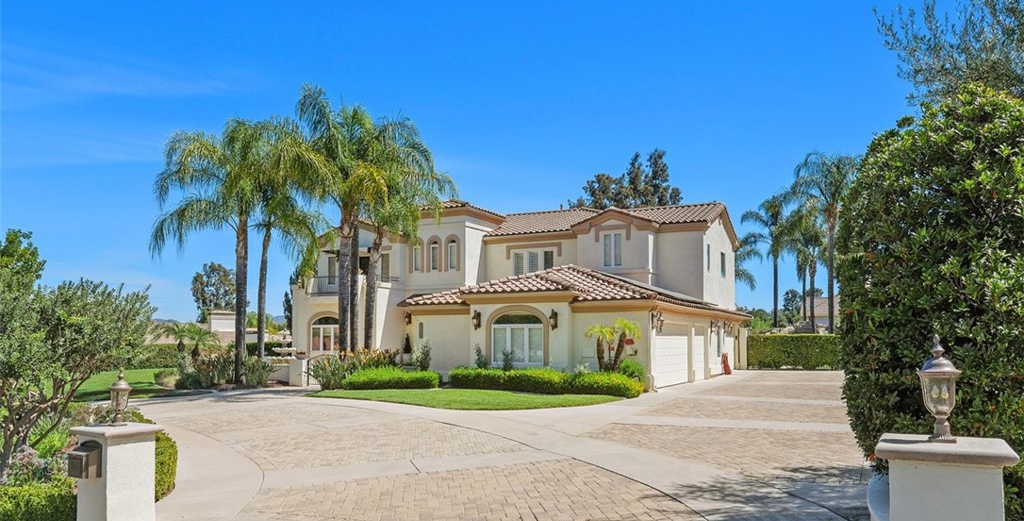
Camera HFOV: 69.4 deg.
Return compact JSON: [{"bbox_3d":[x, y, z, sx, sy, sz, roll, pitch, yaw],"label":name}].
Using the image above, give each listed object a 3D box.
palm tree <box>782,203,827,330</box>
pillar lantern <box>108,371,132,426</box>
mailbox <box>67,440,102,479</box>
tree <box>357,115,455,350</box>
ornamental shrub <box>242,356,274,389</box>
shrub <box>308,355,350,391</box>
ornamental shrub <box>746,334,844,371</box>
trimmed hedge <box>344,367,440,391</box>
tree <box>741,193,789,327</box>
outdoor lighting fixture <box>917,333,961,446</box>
[{"bbox_3d":[21.176,1.433,53.000,3.700,11.000,3.700,-3,-6,27],"label":"palm tree"},{"bbox_3d":[-4.184,1.458,7.900,0.250,0.620,0.250,-3,-7,29],"label":"pillar lantern"},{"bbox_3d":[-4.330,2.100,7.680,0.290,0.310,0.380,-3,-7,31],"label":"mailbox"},{"bbox_3d":[-3.787,-0.356,26.300,3.500,9.200,3.500,0,-5,0],"label":"tree"},{"bbox_3d":[-8.603,3.769,25.000,1.150,1.050,1.100,0,-5,0],"label":"ornamental shrub"},{"bbox_3d":[-7.205,4.442,29.200,1.700,1.420,1.600,0,-6,0],"label":"shrub"},{"bbox_3d":[15.393,4.958,40.300,5.400,1.950,1.200,-2,-5,24],"label":"ornamental shrub"},{"bbox_3d":[-4.074,3.973,24.800,3.200,0.720,1.150,0,-5,-5],"label":"trimmed hedge"},{"bbox_3d":[17.138,0.541,50.000,3.700,10.100,3.700,0,-5,0],"label":"tree"},{"bbox_3d":[2.428,0.730,4.200,0.250,0.620,0.250,-3,-7,29],"label":"outdoor lighting fixture"}]

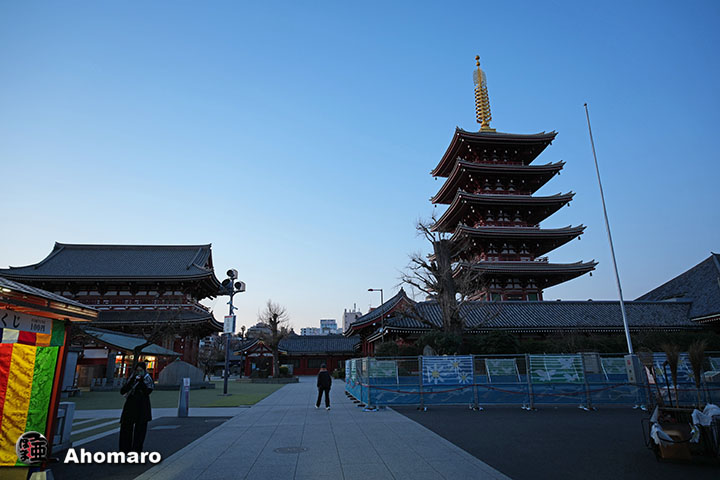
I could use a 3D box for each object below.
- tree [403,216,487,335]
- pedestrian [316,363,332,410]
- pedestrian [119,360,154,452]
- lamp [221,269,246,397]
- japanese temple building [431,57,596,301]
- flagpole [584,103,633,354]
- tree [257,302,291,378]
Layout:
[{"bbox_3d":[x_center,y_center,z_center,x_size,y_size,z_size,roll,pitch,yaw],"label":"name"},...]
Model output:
[{"bbox_3d":[6.302,4.310,31.817,6.092,12.355,5.241,1,-16,-5],"label":"tree"},{"bbox_3d":[-1.388,5.643,17.057,0.580,1.702,0.450,1,-16,-5],"label":"pedestrian"},{"bbox_3d":[-4.093,3.088,8.079,0.560,1.652,0.420,4,-17,-14],"label":"pedestrian"},{"bbox_3d":[-8.209,5.716,28.161,1.400,7.884,1.200,-7,-17,20],"label":"lamp"},{"bbox_3d":[20.790,-7.994,69.612,18.400,49.800,18.400,1,-16,-5],"label":"japanese temple building"},{"bbox_3d":[10.878,-0.016,19.202,0.200,13.542,0.200,1,-16,-5],"label":"flagpole"},{"bbox_3d":[-9.354,10.847,48.221,3.444,8.439,3.444,1,-16,-5],"label":"tree"}]

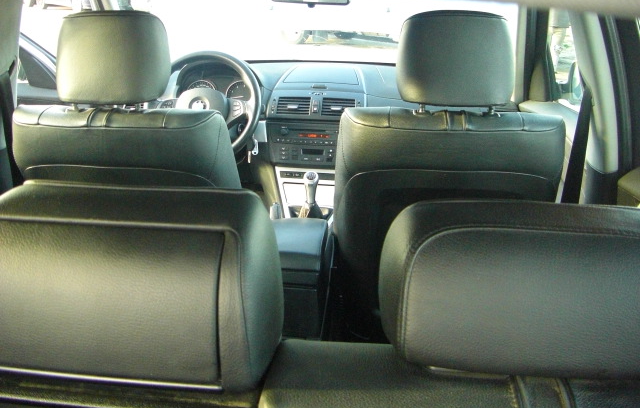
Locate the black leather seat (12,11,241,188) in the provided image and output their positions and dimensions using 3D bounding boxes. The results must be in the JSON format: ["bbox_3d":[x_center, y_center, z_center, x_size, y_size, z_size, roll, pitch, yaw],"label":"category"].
[{"bbox_3d":[-0.393,-0.046,2.028,0.530,1.060,0.770,2,21,4],"label":"black leather seat"}]

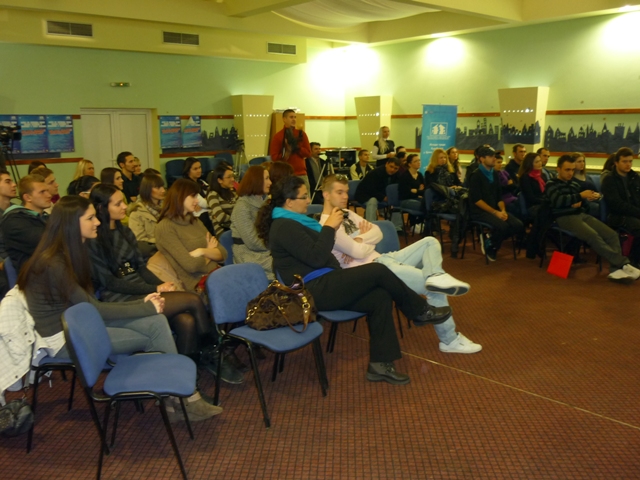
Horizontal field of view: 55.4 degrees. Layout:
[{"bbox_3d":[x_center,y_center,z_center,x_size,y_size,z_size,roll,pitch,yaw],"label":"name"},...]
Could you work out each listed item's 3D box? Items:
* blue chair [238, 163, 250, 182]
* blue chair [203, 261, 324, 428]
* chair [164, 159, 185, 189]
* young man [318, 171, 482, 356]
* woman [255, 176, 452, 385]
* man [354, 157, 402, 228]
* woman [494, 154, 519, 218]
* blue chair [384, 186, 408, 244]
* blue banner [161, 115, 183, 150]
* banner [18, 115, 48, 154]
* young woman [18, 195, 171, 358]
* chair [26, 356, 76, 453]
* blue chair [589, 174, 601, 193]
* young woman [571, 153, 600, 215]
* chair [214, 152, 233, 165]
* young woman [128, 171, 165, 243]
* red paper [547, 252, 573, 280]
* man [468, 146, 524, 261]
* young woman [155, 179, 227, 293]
[{"bbox_3d":[-1.567,-1.212,13.201,0.530,0.820,0.560,-11,15,-44],"label":"blue chair"},{"bbox_3d":[-0.279,0.556,3.549,0.530,0.800,0.520,8,14,39],"label":"blue chair"},{"bbox_3d":[-2.950,-1.208,12.900,0.550,0.950,0.580,-8,13,-37],"label":"chair"},{"bbox_3d":[0.572,0.151,4.354,1.120,1.280,0.600,4,12,25],"label":"young man"},{"bbox_3d":[0.223,0.238,3.912,1.200,1.280,0.580,3,11,18],"label":"woman"},{"bbox_3d":[0.831,-0.581,8.691,0.620,1.180,0.850,-7,12,-29],"label":"man"},{"bbox_3d":[2.441,-0.469,7.900,0.780,1.260,0.480,10,15,44],"label":"woman"},{"bbox_3d":[1.246,-0.391,8.436,0.530,0.820,0.540,-7,12,-29],"label":"blue chair"},{"bbox_3d":[-3.505,-2.537,14.400,0.030,0.760,0.530,9,14,44],"label":"blue banner"},{"bbox_3d":[-5.729,-2.110,12.200,0.030,0.760,0.530,9,14,44],"label":"banner"},{"bbox_3d":[-1.070,0.398,3.350,0.950,1.270,0.500,0,10,6],"label":"young woman"},{"bbox_3d":[-1.307,0.639,3.252,0.560,0.820,0.530,0,11,4],"label":"chair"},{"bbox_3d":[4.144,-0.542,9.065,0.530,0.820,0.540,-5,11,-22],"label":"blue chair"},{"bbox_3d":[3.276,-0.409,7.500,0.480,1.270,0.780,-10,14,-40],"label":"young woman"},{"bbox_3d":[-2.168,-1.628,14.444,0.530,0.820,0.550,-9,13,-37],"label":"chair"},{"bbox_3d":[-1.149,0.105,4.780,0.820,1.250,0.500,4,12,25],"label":"young woman"},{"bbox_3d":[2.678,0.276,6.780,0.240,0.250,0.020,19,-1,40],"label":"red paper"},{"bbox_3d":[2.095,-0.432,7.250,0.520,1.320,0.680,-9,14,-39],"label":"man"},{"bbox_3d":[-0.689,0.232,4.143,0.780,1.280,0.500,4,11,21],"label":"young woman"}]

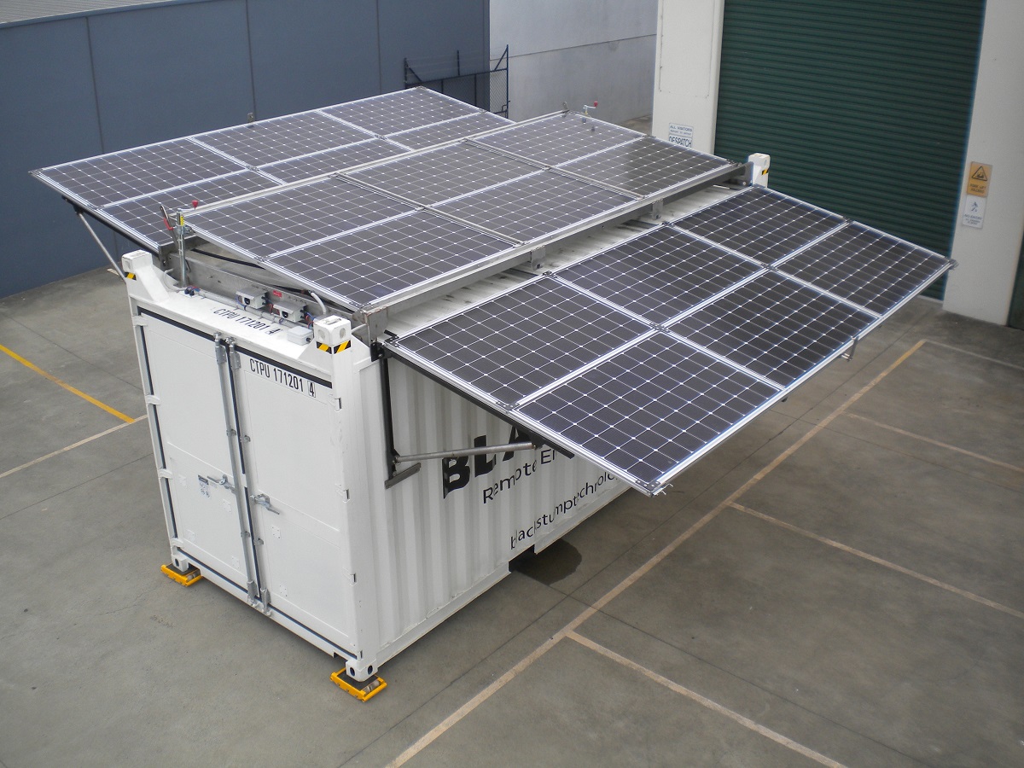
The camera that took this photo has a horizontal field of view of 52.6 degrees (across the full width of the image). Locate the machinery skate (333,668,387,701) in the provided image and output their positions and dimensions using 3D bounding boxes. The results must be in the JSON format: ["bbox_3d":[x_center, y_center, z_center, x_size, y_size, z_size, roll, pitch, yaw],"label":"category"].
[{"bbox_3d":[-1.173,2.282,7.939,0.370,0.095,0.235,19,31,35],"label":"machinery skate"}]

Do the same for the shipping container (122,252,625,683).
[{"bbox_3d":[-0.156,-0.373,10.051,2.438,2.896,6.058,19,31,35],"label":"shipping container"}]

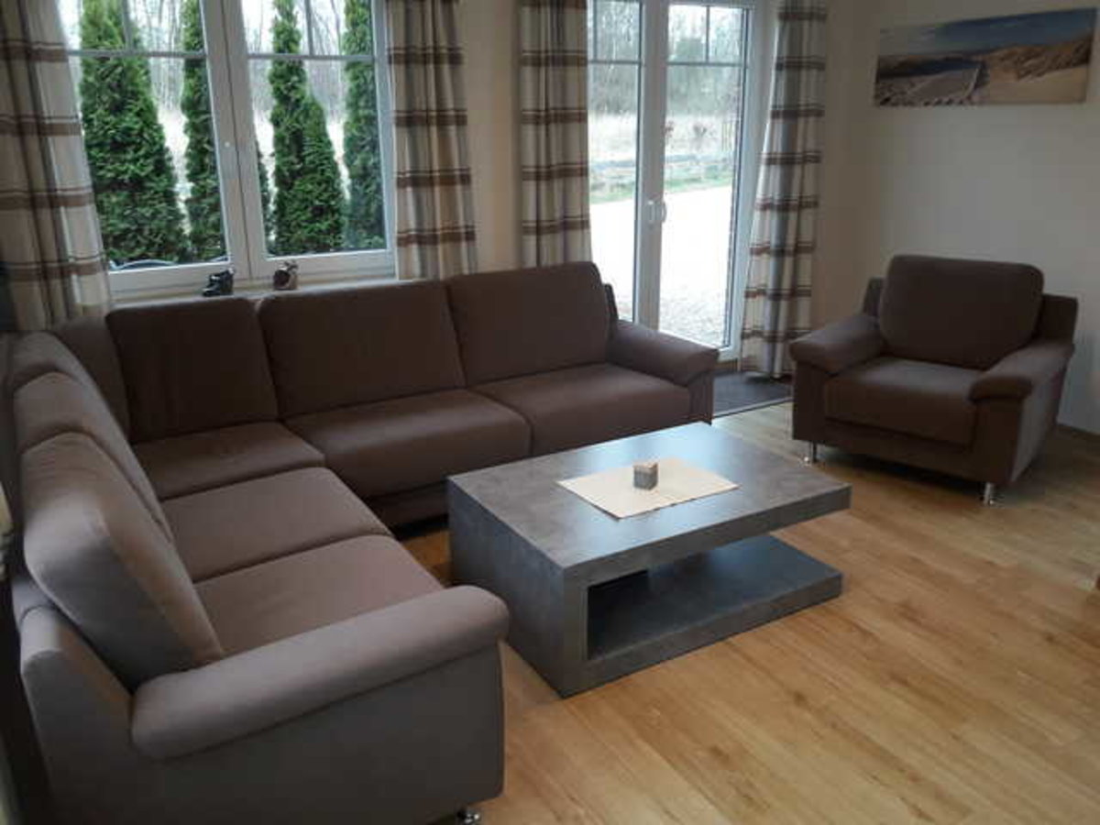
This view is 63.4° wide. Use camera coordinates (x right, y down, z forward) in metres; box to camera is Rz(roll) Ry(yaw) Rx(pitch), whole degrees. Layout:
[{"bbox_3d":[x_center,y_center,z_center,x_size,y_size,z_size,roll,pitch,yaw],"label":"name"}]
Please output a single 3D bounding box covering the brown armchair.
[{"bbox_3d":[1.752,-0.219,4.083,0.985,0.900,0.828,13,23,36],"label":"brown armchair"}]

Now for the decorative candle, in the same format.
[{"bbox_3d":[0.311,0.201,2.867,0.058,0.074,0.058,11,21,32],"label":"decorative candle"}]

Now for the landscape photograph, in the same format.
[{"bbox_3d":[2.177,-1.794,4.569,0.025,0.402,1.193,-11,21,-30],"label":"landscape photograph"}]

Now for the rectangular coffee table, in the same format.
[{"bbox_3d":[0.320,0.416,2.973,1.085,0.401,0.742,-11,21,-28],"label":"rectangular coffee table"}]

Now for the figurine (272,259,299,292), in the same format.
[{"bbox_3d":[-1.167,-0.605,3.915,0.100,0.128,0.080,-3,18,-6],"label":"figurine"}]

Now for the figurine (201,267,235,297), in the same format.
[{"bbox_3d":[-1.427,-0.563,3.809,0.120,0.115,0.075,-16,24,-39],"label":"figurine"}]

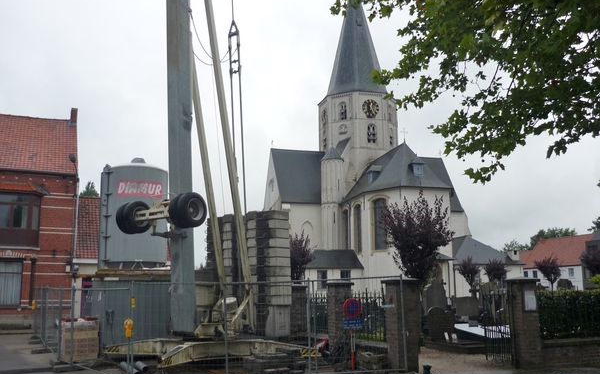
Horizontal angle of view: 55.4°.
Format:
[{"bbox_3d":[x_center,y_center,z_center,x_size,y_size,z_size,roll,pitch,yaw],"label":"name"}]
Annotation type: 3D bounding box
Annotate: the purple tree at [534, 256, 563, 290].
[{"bbox_3d":[18.481,7.147,42.403,2.050,4.200,2.050,0,-10,0],"label":"purple tree"}]

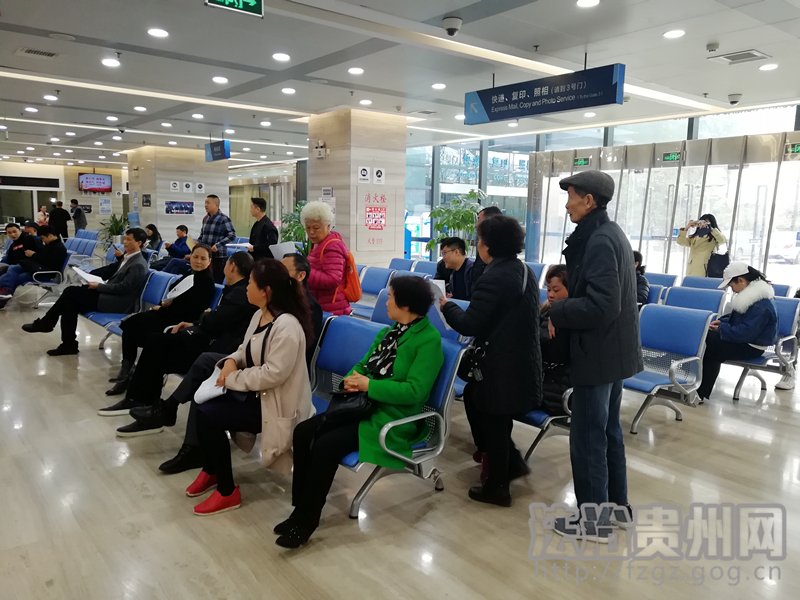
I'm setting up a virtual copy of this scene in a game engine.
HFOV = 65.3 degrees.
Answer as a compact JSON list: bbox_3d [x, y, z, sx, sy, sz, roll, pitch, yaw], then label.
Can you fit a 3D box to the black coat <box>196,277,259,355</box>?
[{"bbox_3d":[-1.337,0.140,4.669,0.450,0.610,0.500,-5,10,-39],"label":"black coat"}]

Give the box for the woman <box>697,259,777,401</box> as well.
[{"bbox_3d":[2.776,0.252,5.230,0.930,1.130,0.490,-5,10,-38],"label":"woman"}]

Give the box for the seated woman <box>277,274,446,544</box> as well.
[{"bbox_3d":[-0.232,0.485,2.966,0.920,1.165,0.490,-5,10,-39],"label":"seated woman"}]

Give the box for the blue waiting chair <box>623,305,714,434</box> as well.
[{"bbox_3d":[1.744,0.502,4.414,0.770,0.820,0.600,-5,10,-38],"label":"blue waiting chair"}]

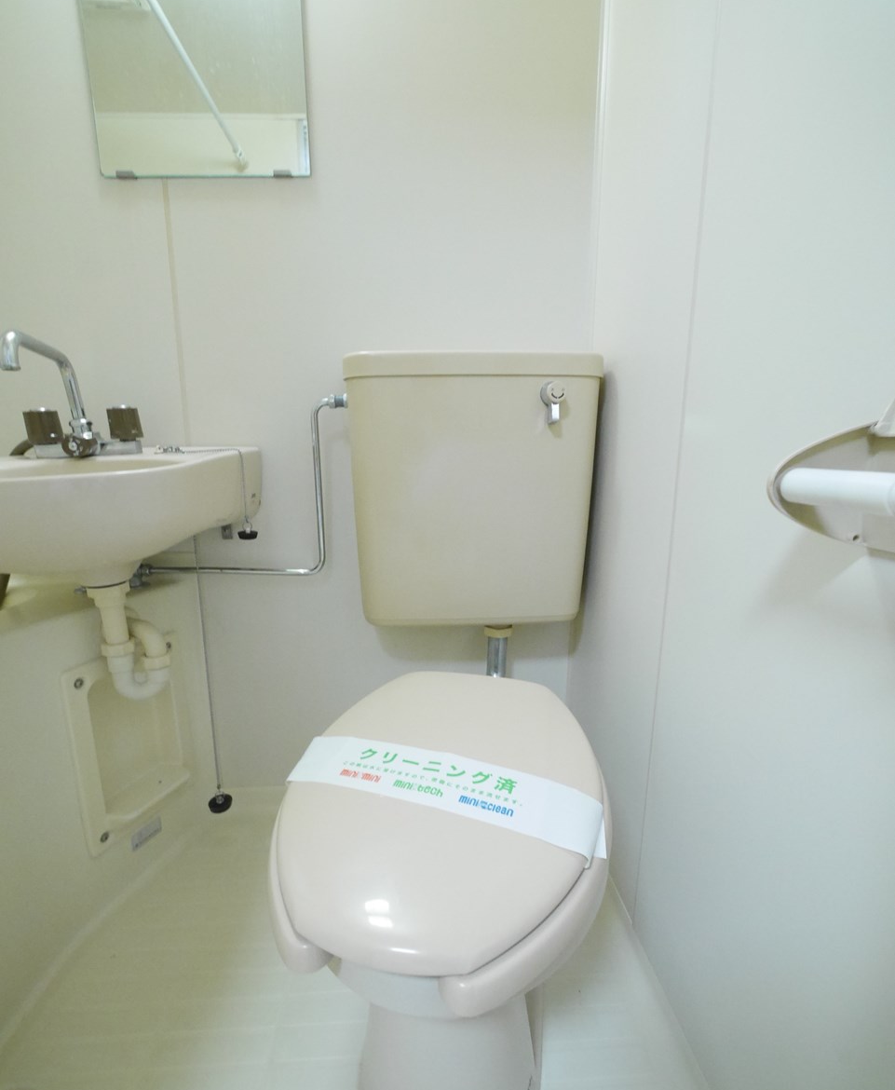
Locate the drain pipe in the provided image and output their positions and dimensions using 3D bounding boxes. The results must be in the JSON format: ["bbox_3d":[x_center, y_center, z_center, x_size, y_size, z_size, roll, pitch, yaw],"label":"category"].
[{"bbox_3d":[-0.506,0.153,0.772,0.090,0.210,0.125,0,11,0],"label":"drain pipe"}]

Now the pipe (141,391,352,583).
[{"bbox_3d":[-0.372,-0.098,0.867,0.395,0.330,0.045,0,11,0],"label":"pipe"}]

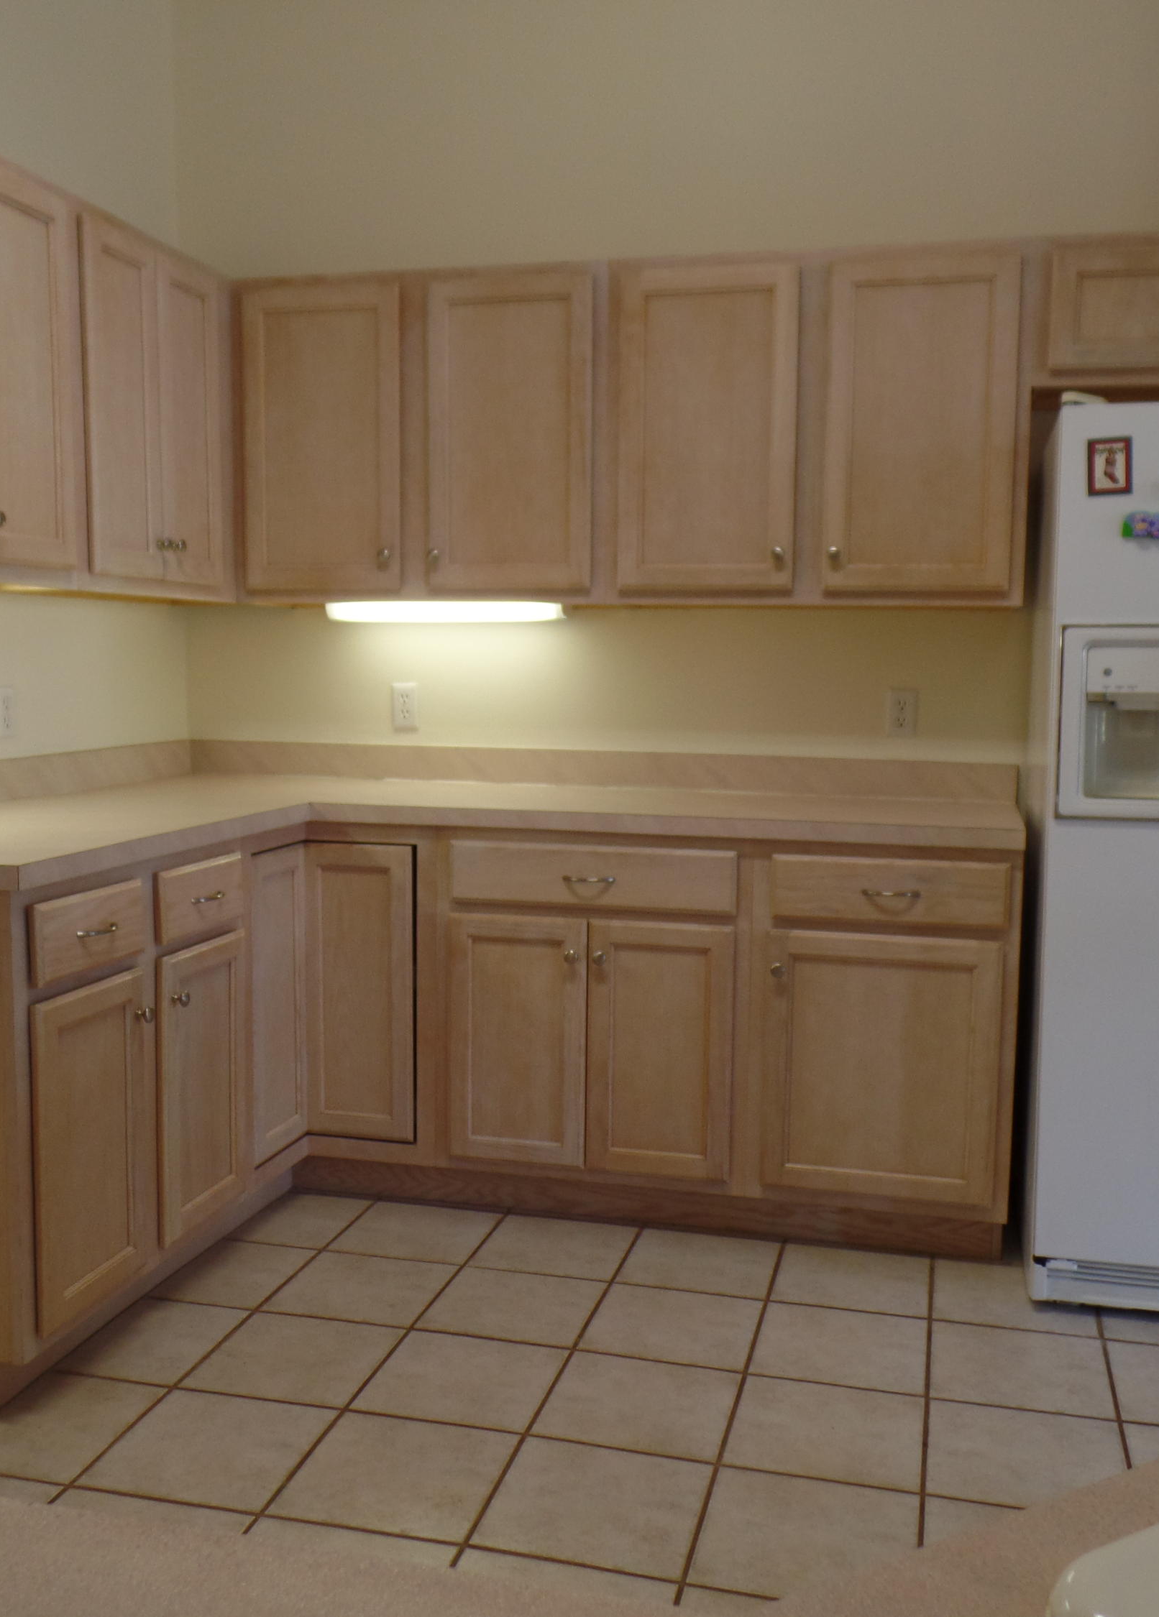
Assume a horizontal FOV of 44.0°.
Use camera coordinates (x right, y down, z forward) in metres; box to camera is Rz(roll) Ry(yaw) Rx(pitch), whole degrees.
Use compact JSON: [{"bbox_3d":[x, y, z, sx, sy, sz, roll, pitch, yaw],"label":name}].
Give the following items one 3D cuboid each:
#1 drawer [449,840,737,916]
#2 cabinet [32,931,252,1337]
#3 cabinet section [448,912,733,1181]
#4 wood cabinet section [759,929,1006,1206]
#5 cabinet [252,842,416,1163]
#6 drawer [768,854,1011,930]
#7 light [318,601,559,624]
[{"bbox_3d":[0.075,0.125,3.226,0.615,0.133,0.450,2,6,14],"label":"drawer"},{"bbox_3d":[-1.036,0.532,2.661,0.560,0.545,0.715,2,6,14],"label":"cabinet"},{"bbox_3d":[0.080,0.485,3.307,0.620,0.547,0.500,2,6,14],"label":"cabinet section"},{"bbox_3d":[0.678,0.504,3.157,0.452,0.540,0.500,2,6,14],"label":"wood cabinet section"},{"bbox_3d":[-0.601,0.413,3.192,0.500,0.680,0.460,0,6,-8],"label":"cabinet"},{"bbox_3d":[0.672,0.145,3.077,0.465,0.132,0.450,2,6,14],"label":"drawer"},{"bbox_3d":[-0.340,-0.488,3.564,0.620,0.048,0.120,2,6,14],"label":"light"}]

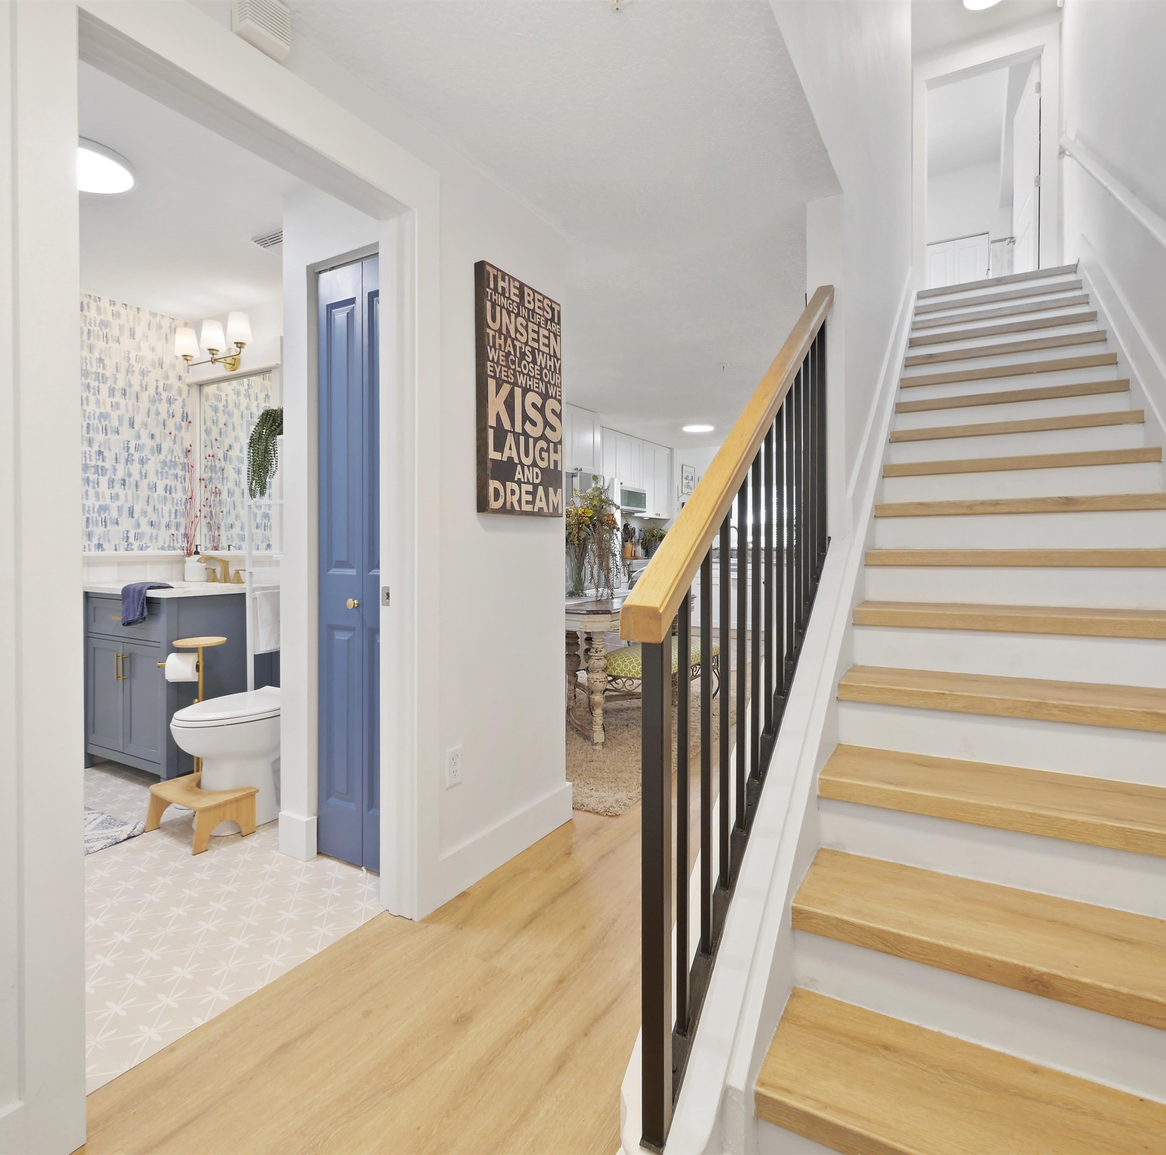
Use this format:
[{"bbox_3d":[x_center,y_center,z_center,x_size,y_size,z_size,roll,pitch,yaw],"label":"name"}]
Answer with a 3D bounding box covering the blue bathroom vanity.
[{"bbox_3d":[-2.014,0.506,3.183,0.790,0.905,0.575,1,2,30],"label":"blue bathroom vanity"}]

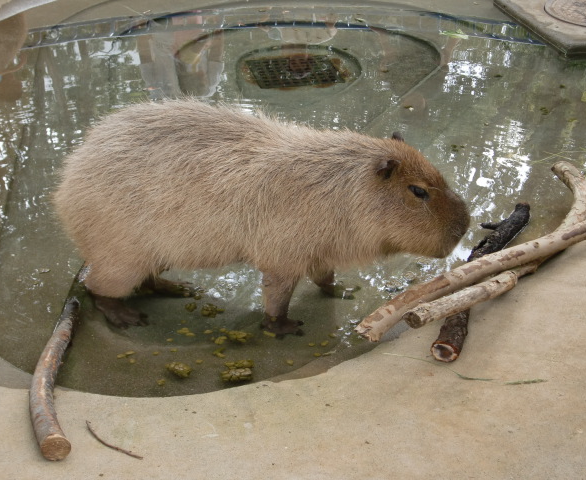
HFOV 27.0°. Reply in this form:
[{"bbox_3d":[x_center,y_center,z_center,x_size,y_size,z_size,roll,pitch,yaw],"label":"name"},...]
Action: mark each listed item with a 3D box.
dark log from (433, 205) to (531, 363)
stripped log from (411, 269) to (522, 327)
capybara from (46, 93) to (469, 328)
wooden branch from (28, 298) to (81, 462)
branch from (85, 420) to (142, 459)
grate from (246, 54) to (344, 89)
[{"bbox_3d":[0.527,0.078,3.317,0.110,0.085,0.920,10,29,19],"label":"dark log"},{"bbox_3d":[0.434,0.146,3.094,0.360,0.055,0.052,-19,33,-32],"label":"stripped log"},{"bbox_3d":[-0.080,-0.069,3.175,1.060,0.600,0.380,3,27,5],"label":"capybara"},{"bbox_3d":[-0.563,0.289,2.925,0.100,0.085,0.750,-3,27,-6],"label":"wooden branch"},{"bbox_3d":[-0.396,0.435,2.660,0.195,0.011,0.030,23,35,38],"label":"branch"},{"bbox_3d":[0.006,-0.701,5.142,0.350,0.030,0.350,-5,27,-10],"label":"grate"}]

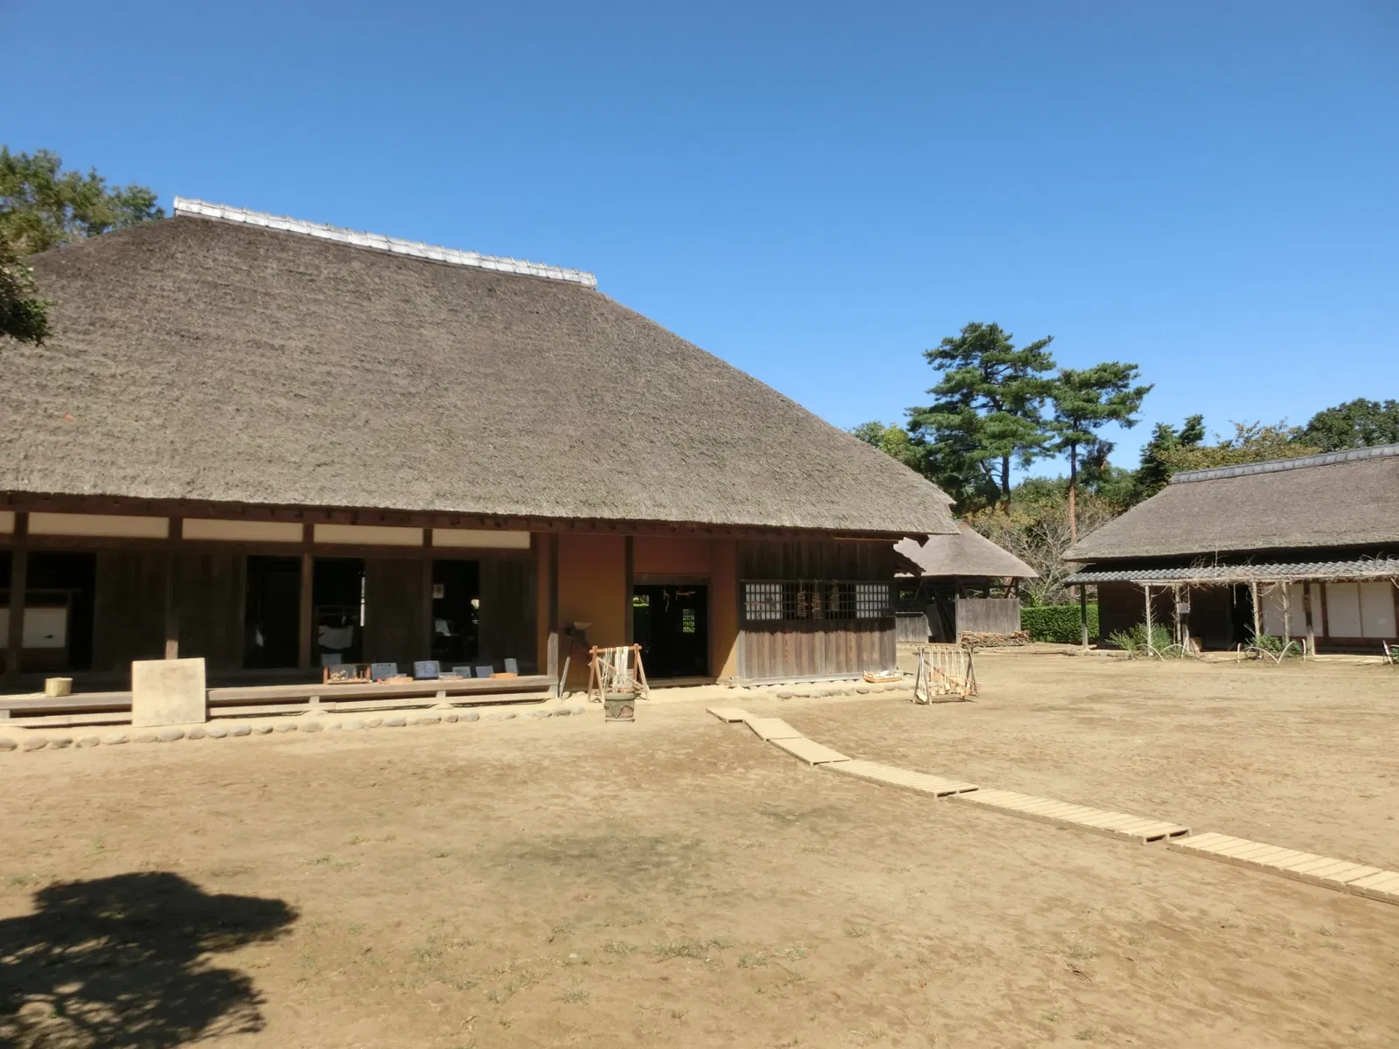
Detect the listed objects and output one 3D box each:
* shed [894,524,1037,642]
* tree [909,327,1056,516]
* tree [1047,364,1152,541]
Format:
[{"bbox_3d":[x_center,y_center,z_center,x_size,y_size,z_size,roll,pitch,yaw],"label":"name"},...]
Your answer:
[{"bbox_3d":[9.674,2.374,38.690,4.200,4.861,5.800,2,-6,-29],"label":"shed"},{"bbox_3d":[15.383,-2.512,52.402,7.910,16.885,7.514,-2,-5,16],"label":"tree"},{"bbox_3d":[21.601,-1.408,52.303,5.625,14.592,5.344,-2,-5,22],"label":"tree"}]

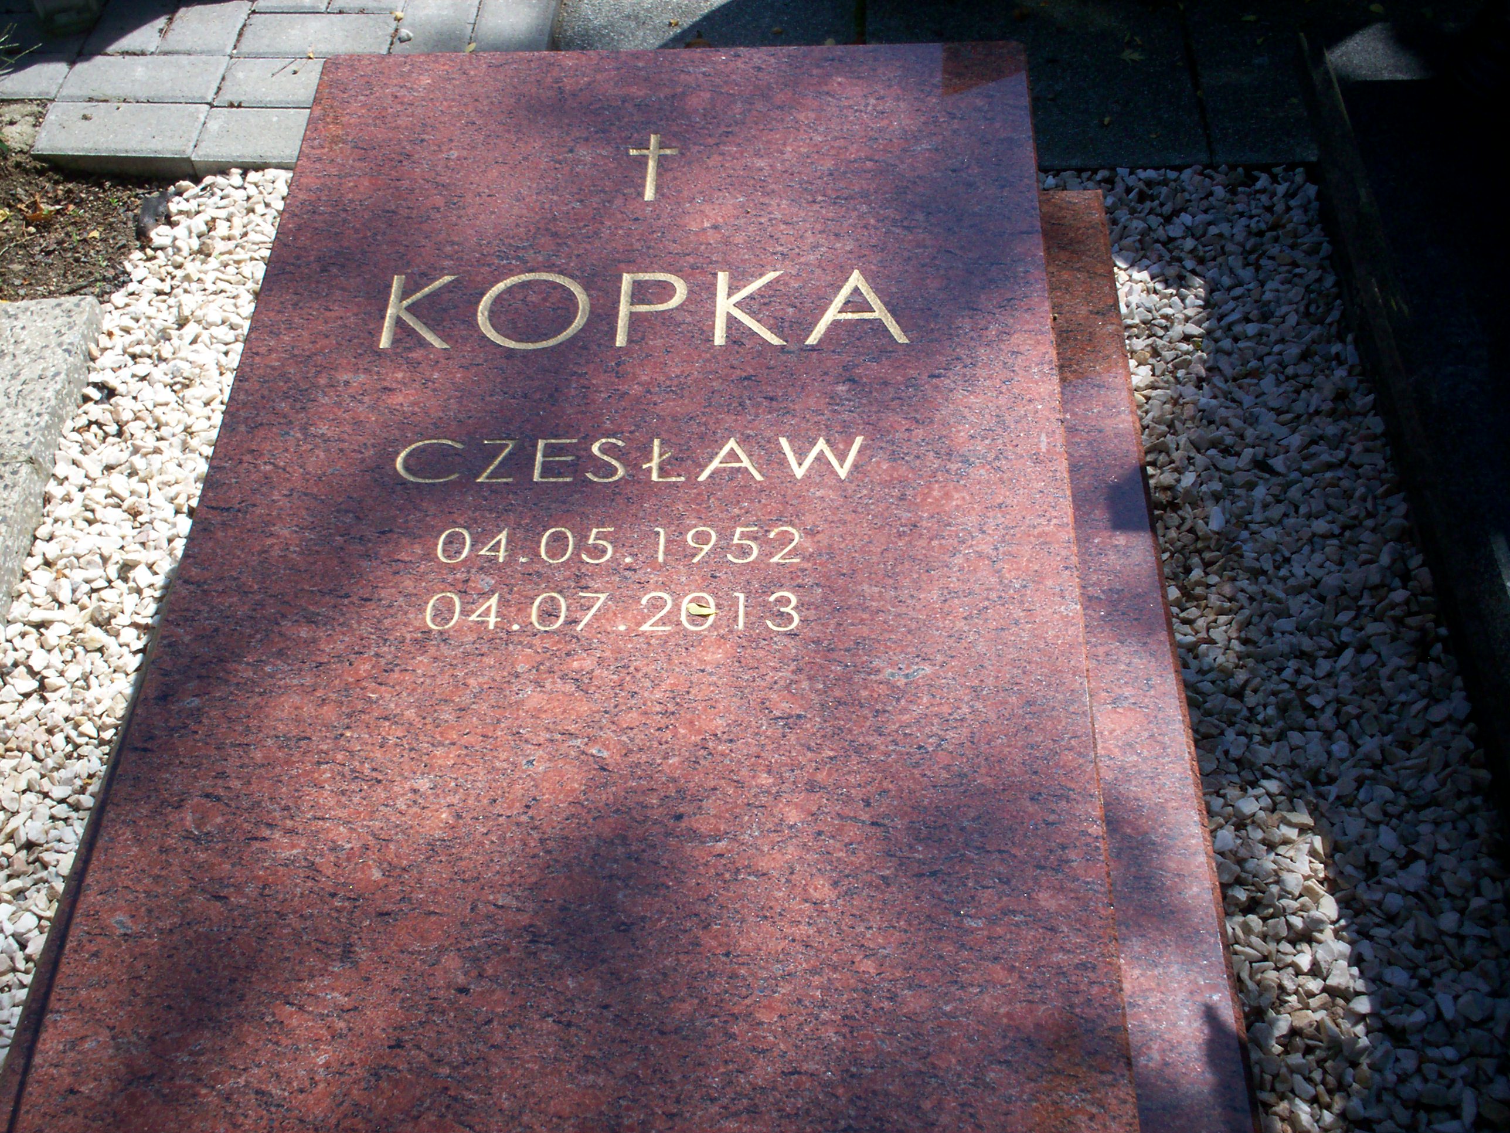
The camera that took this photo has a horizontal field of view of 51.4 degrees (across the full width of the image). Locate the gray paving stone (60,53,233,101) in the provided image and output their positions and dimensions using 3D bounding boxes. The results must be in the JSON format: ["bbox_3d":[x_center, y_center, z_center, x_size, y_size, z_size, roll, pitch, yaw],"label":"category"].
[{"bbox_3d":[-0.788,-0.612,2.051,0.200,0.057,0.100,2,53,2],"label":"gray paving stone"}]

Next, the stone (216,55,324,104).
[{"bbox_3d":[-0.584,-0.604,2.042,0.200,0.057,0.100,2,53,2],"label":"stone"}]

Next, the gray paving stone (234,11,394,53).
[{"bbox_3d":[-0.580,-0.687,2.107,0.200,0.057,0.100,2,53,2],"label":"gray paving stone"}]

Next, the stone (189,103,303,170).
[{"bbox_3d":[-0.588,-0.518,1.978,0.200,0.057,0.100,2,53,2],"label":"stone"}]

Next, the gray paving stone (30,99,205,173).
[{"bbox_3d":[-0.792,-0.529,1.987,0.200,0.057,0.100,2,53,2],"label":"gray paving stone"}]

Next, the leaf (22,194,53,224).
[{"bbox_3d":[-0.882,-0.443,1.930,0.040,0.019,0.032,2,53,2],"label":"leaf"}]

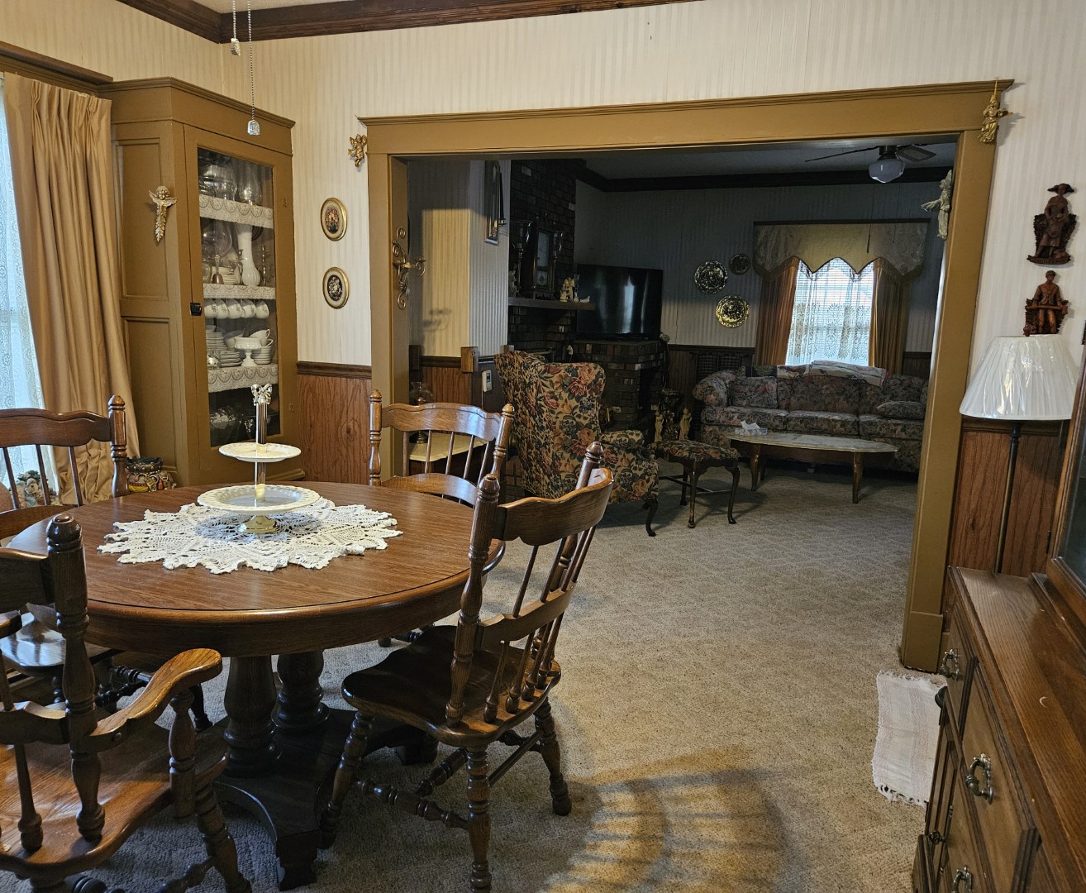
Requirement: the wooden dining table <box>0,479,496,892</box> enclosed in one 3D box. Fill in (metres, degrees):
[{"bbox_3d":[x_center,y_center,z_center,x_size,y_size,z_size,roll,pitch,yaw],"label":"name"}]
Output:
[{"bbox_3d":[-0.749,0.595,2.210,1.280,0.765,1.130,6,12,20],"label":"wooden dining table"}]

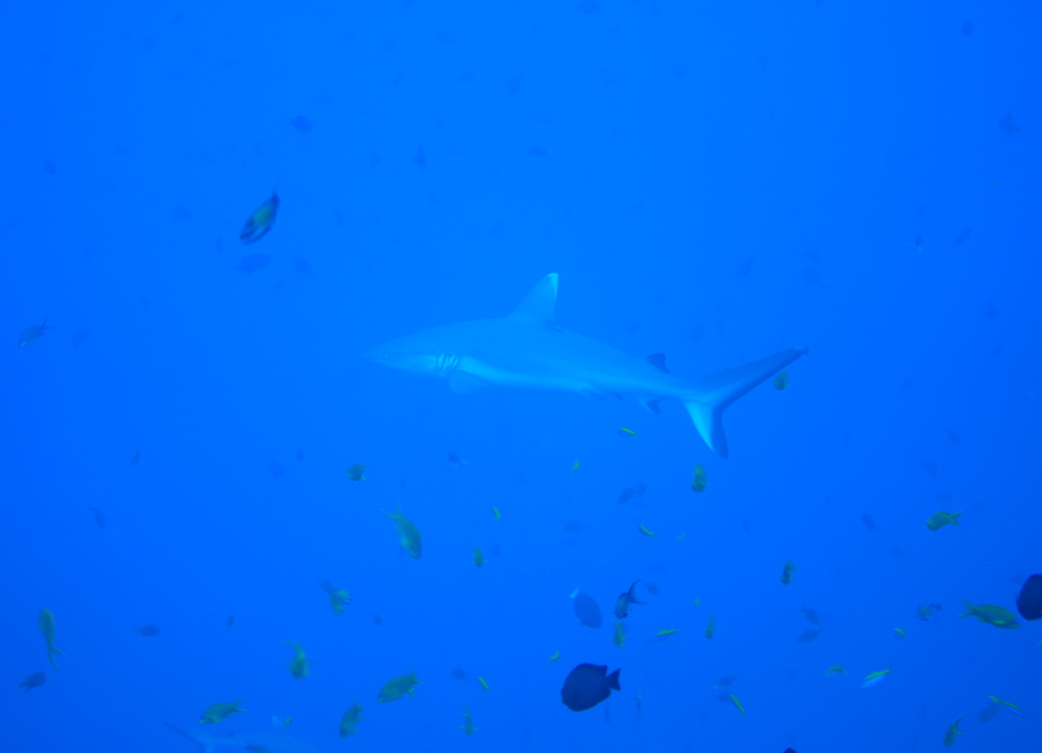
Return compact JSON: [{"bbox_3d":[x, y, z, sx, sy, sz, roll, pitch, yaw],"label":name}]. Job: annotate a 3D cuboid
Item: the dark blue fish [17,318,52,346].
[{"bbox_3d":[-1.549,-0.138,7.000,0.135,0.058,0.024,-38,9,-11],"label":"dark blue fish"}]

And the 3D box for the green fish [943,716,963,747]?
[{"bbox_3d":[0.924,0.759,4.700,0.020,0.035,0.090,10,48,31],"label":"green fish"}]

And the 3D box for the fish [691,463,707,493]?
[{"bbox_3d":[0.405,0.231,5.000,0.030,0.042,0.095,0,41,0],"label":"fish"}]

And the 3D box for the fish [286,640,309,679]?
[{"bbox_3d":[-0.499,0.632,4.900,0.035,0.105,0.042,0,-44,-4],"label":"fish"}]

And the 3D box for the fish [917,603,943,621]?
[{"bbox_3d":[0.967,0.556,5.200,0.066,0.034,0.016,-13,4,-18],"label":"fish"}]

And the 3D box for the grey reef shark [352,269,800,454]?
[{"bbox_3d":[0.228,-0.040,7.600,1.580,0.600,0.520,5,-1,12],"label":"grey reef shark"}]

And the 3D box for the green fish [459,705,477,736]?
[{"bbox_3d":[-0.115,0.750,4.800,0.025,0.090,0.035,-4,-42,-4],"label":"green fish"}]

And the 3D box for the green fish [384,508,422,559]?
[{"bbox_3d":[-0.247,0.329,4.600,0.045,0.130,0.024,-30,-15,0],"label":"green fish"}]

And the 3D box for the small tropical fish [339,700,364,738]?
[{"bbox_3d":[-0.356,0.717,4.600,0.040,0.100,0.022,33,-21,1],"label":"small tropical fish"}]

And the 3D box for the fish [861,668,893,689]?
[{"bbox_3d":[0.811,0.687,5.000,0.085,0.026,0.014,-22,2,-6],"label":"fish"}]

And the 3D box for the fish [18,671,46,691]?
[{"bbox_3d":[-2.340,1.456,10.500,0.140,0.075,0.025,-24,0,0],"label":"fish"}]

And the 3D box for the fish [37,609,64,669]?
[{"bbox_3d":[-0.940,0.525,4.400,0.022,0.122,0.035,-5,-20,-29],"label":"fish"}]

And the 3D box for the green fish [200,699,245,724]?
[{"bbox_3d":[-0.610,0.687,4.500,0.102,0.040,0.020,-18,0,-15],"label":"green fish"}]

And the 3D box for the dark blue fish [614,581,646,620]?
[{"bbox_3d":[0.248,0.508,5.000,0.032,0.100,0.050,-5,-43,32],"label":"dark blue fish"}]

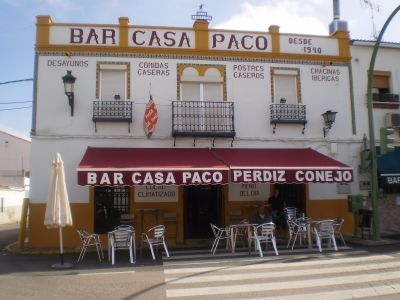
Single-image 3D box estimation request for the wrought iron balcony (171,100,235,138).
[{"bbox_3d":[0.095,-0.811,11.354,1.649,0.922,0.480,0,-6,-9],"label":"wrought iron balcony"}]

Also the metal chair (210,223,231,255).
[{"bbox_3d":[0.540,2.208,10.413,0.560,0.755,0.550,0,-6,-7],"label":"metal chair"}]

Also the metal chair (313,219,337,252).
[{"bbox_3d":[3.117,2.137,10.478,0.550,0.755,0.560,1,-6,-17],"label":"metal chair"}]

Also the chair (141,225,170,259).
[{"bbox_3d":[-1.070,2.206,10.000,0.540,0.770,0.560,5,-8,-42],"label":"chair"}]

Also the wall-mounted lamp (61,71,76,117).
[{"bbox_3d":[-3.534,-1.562,11.426,0.400,1.172,0.700,0,-6,-9],"label":"wall-mounted lamp"}]

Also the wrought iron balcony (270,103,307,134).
[{"bbox_3d":[2.513,-0.868,11.835,0.933,0.808,0.300,0,-6,-9],"label":"wrought iron balcony"}]

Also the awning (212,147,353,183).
[{"bbox_3d":[2.112,0.386,11.248,3.100,1.121,2.500,0,-6,-9],"label":"awning"}]

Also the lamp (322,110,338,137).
[{"bbox_3d":[3.914,-0.795,12.632,0.460,0.757,0.610,0,-6,-9],"label":"lamp"}]

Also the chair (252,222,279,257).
[{"bbox_3d":[1.560,2.133,9.950,0.540,0.770,0.560,2,-6,-25],"label":"chair"}]

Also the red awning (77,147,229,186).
[{"bbox_3d":[-1.149,0.362,10.151,3.265,1.033,2.208,0,-6,-9],"label":"red awning"}]

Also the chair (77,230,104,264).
[{"bbox_3d":[-2.634,2.300,10.050,0.560,0.770,0.540,0,-6,-9],"label":"chair"}]

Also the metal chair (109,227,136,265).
[{"bbox_3d":[-1.753,2.144,9.360,0.550,0.755,0.560,0,-6,-14],"label":"metal chair"}]

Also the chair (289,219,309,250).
[{"bbox_3d":[2.539,2.171,10.721,0.560,0.755,0.550,-1,-6,-3],"label":"chair"}]

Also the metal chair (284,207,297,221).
[{"bbox_3d":[2.571,1.944,11.500,0.540,0.770,0.560,4,-7,-37],"label":"metal chair"}]

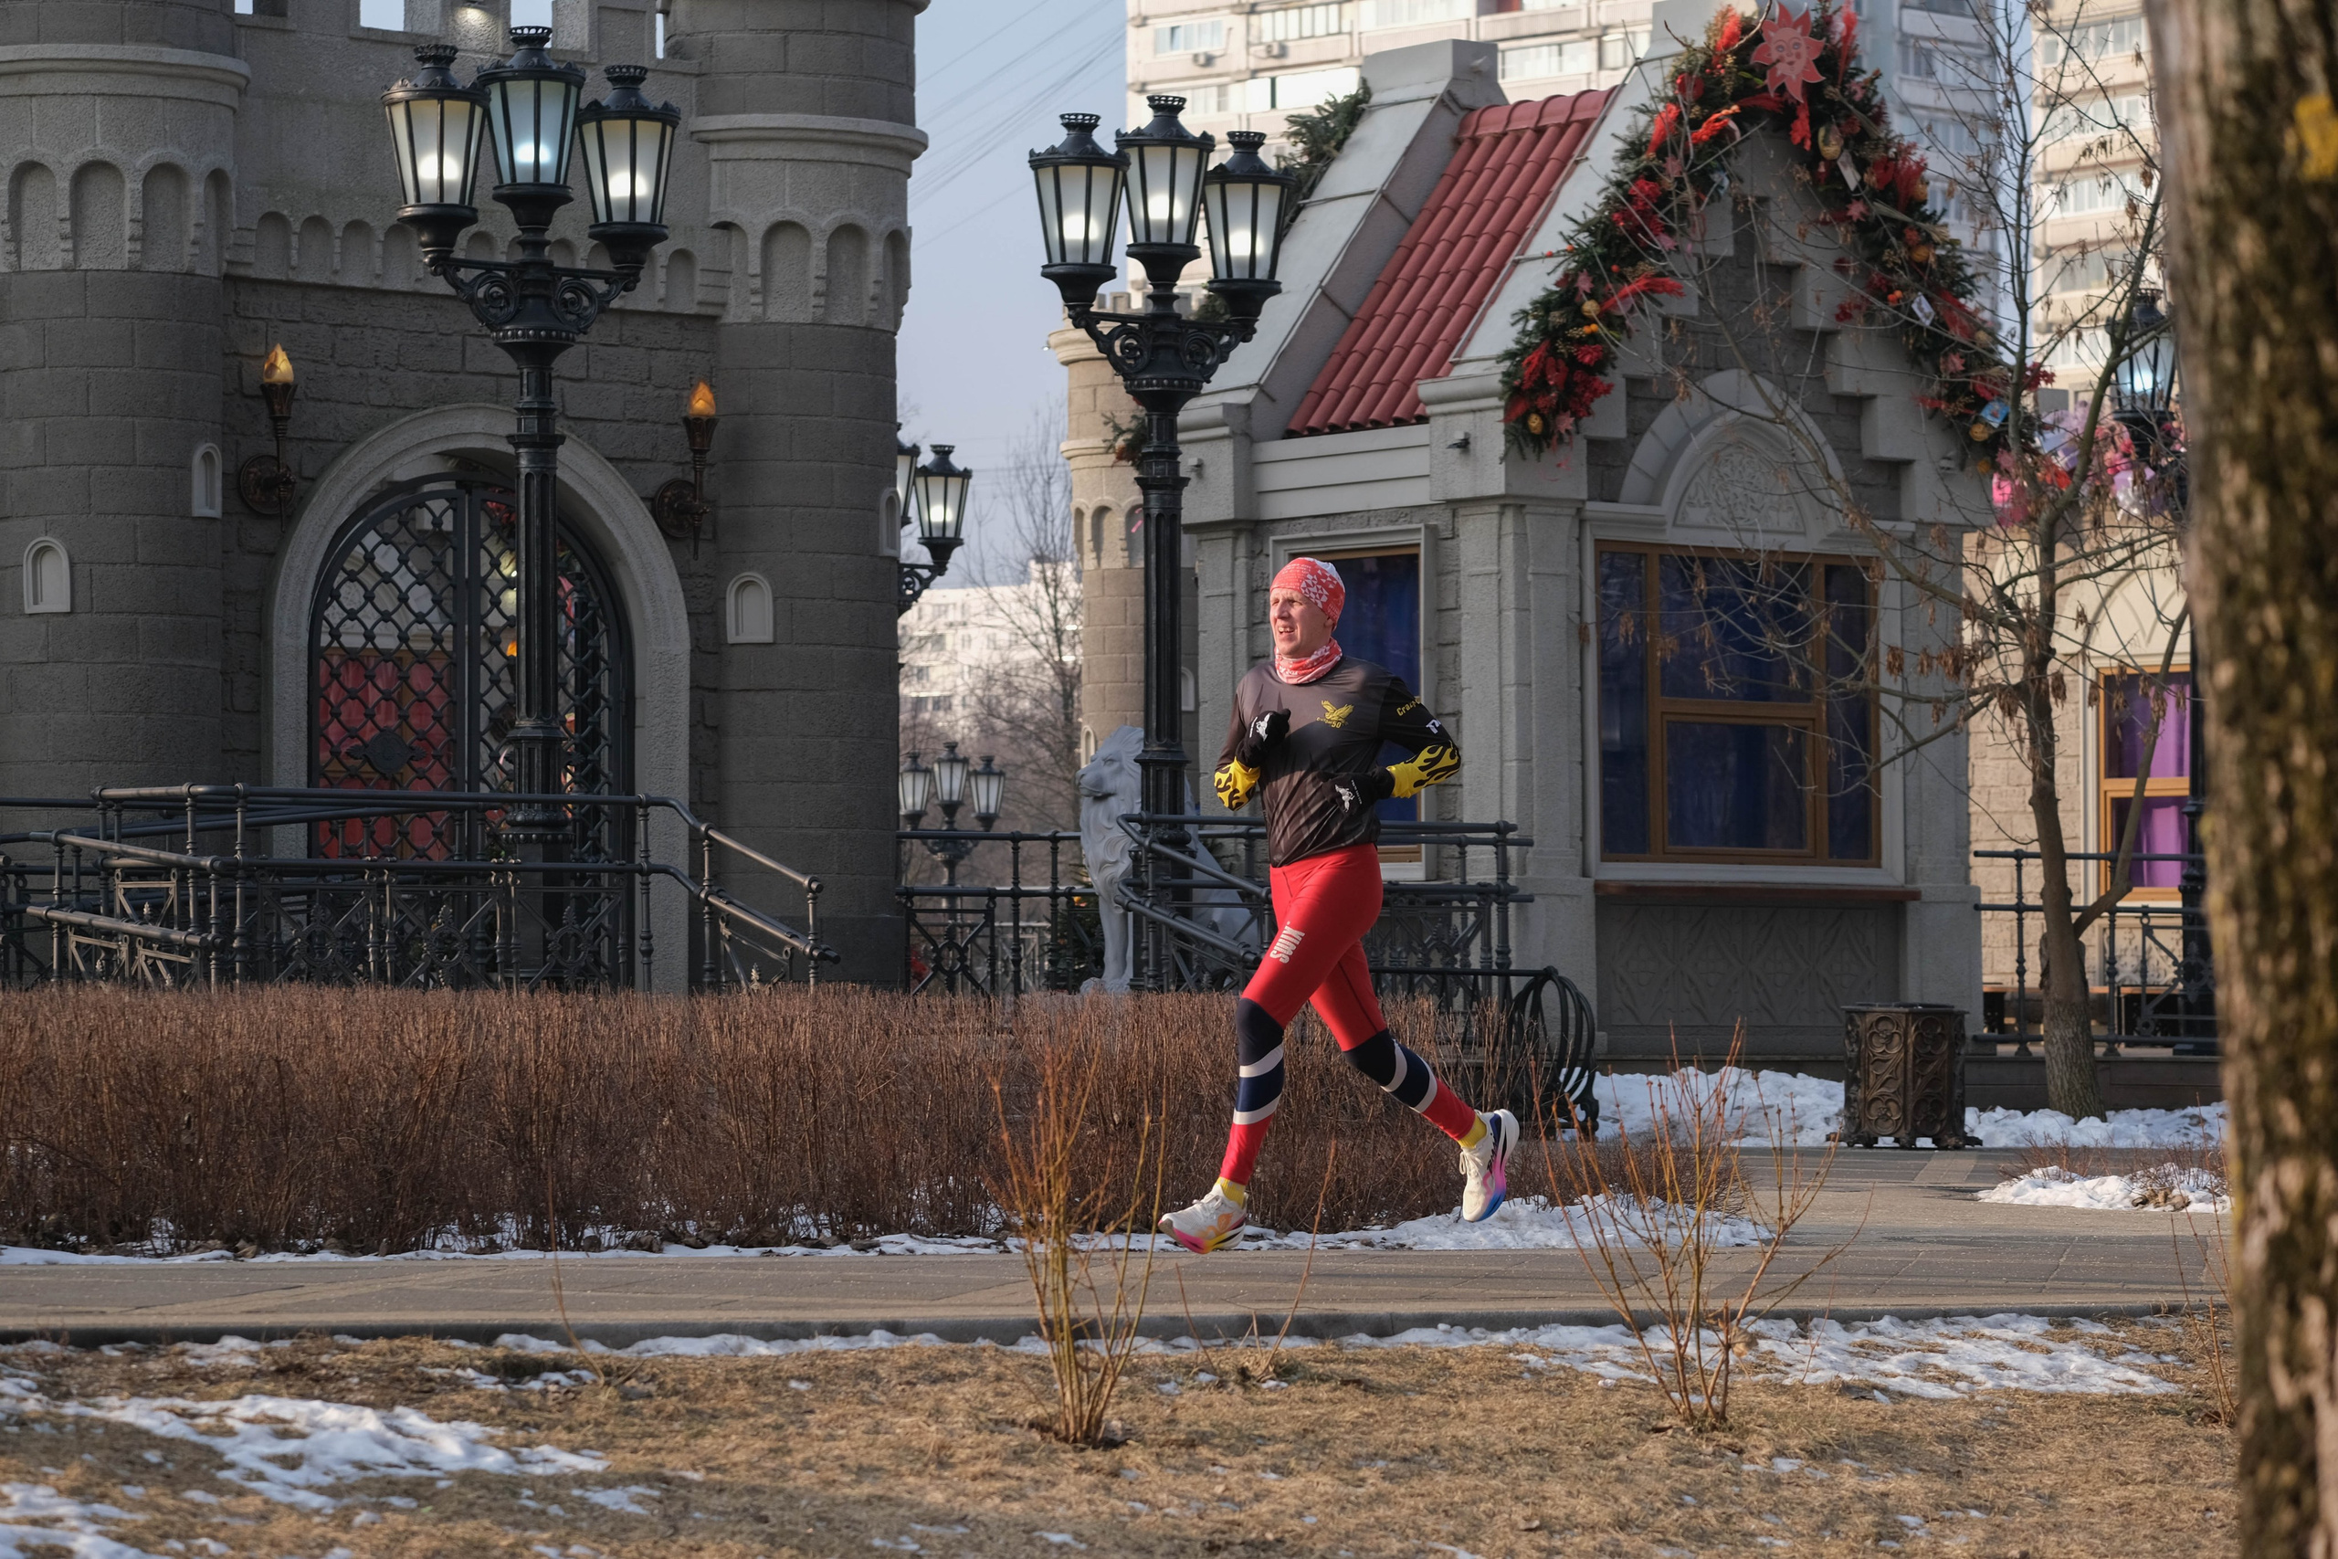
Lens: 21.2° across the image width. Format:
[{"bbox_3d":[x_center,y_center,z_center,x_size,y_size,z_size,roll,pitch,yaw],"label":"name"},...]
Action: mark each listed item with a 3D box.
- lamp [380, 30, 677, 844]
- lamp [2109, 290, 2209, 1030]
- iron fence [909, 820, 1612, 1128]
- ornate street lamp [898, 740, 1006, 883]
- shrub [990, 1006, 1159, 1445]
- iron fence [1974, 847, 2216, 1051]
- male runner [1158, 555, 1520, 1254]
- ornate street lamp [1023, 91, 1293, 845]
[{"bbox_3d":[-2.372,-1.027,23.300,1.250,3.500,0.420,2,-3,-37],"label":"lamp"},{"bbox_3d":[5.006,-0.575,30.000,1.250,3.720,0.420,2,-3,-37],"label":"lamp"},{"bbox_3d":[0.334,0.794,26.200,3.200,1.200,1.000,1,-3,-36],"label":"iron fence"},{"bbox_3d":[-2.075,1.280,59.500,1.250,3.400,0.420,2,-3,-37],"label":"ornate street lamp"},{"bbox_3d":[-0.146,0.697,9.700,0.280,0.680,0.280,0,-2,0],"label":"shrub"},{"bbox_3d":[4.531,0.830,30.000,1.600,0.970,0.120,1,-3,-33],"label":"iron fence"},{"bbox_3d":[0.425,0.315,15.500,1.000,1.730,0.620,1,-3,-36],"label":"male runner"},{"bbox_3d":[-0.022,-0.940,24.800,1.250,3.500,0.420,2,-3,-37],"label":"ornate street lamp"}]

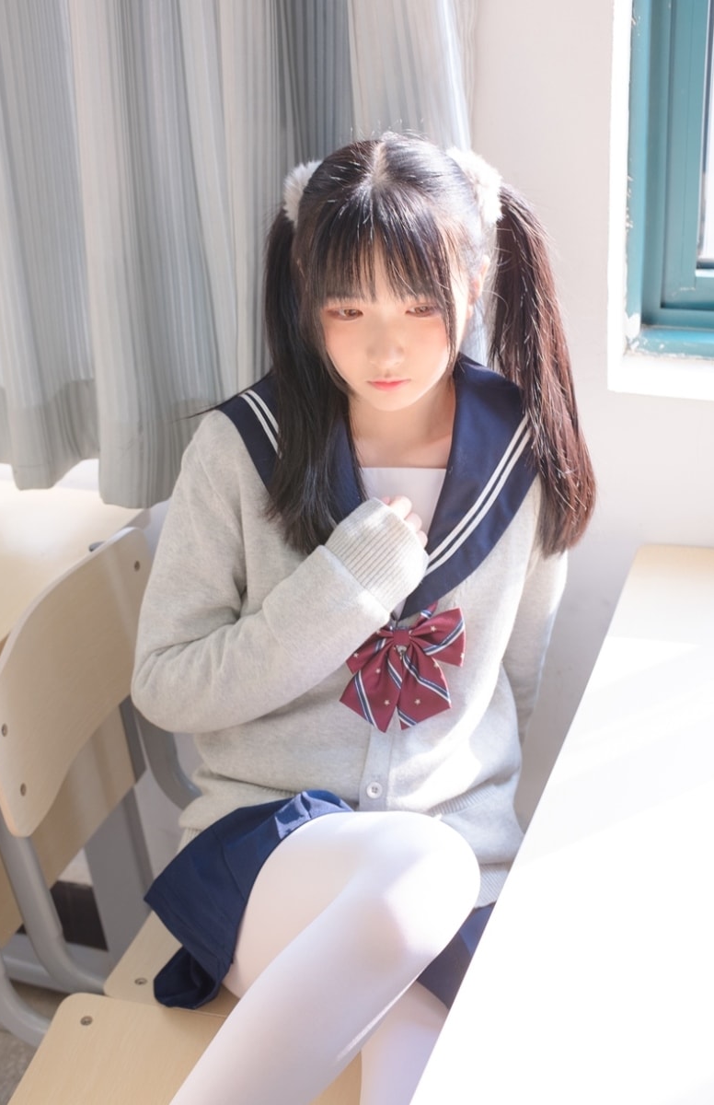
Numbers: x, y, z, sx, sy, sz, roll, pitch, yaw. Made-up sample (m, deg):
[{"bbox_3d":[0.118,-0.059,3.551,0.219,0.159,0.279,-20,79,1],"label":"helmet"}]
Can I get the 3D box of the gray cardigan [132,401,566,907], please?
[{"bbox_3d":[-0.009,0.105,2.360,0.440,0.510,0.340,-10,35,-11],"label":"gray cardigan"}]

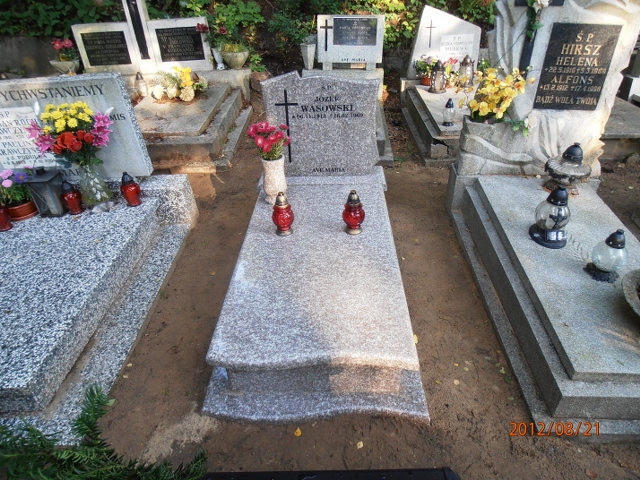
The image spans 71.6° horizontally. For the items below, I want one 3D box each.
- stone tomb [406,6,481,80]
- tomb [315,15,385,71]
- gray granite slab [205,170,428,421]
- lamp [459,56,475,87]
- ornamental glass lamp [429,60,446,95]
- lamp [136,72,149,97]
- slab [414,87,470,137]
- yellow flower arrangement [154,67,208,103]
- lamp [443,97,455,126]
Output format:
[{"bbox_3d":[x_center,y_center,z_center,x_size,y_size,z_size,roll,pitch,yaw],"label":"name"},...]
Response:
[{"bbox_3d":[1.284,-2.021,4.577,0.720,0.680,0.110,0,34,2],"label":"stone tomb"},{"bbox_3d":[0.334,-2.133,4.822,0.705,0.560,0.090,0,34,2],"label":"tomb"},{"bbox_3d":[-0.005,0.098,2.381,0.870,0.270,1.780,0,34,2],"label":"gray granite slab"},{"bbox_3d":[1.495,-1.720,4.554,0.150,0.285,0.150,0,34,2],"label":"lamp"},{"bbox_3d":[1.180,-1.622,4.419,0.160,0.285,0.160,0,34,2],"label":"ornamental glass lamp"},{"bbox_3d":[-1.857,-1.647,4.705,0.100,0.220,0.100,0,34,2],"label":"lamp"},{"bbox_3d":[1.315,-1.231,4.116,0.653,0.050,1.370,0,34,2],"label":"slab"},{"bbox_3d":[-1.443,-1.590,4.520,0.490,0.270,0.310,0,34,2],"label":"yellow flower arrangement"},{"bbox_3d":[1.062,-1.039,3.612,0.095,0.207,0.095,0,34,2],"label":"lamp"}]

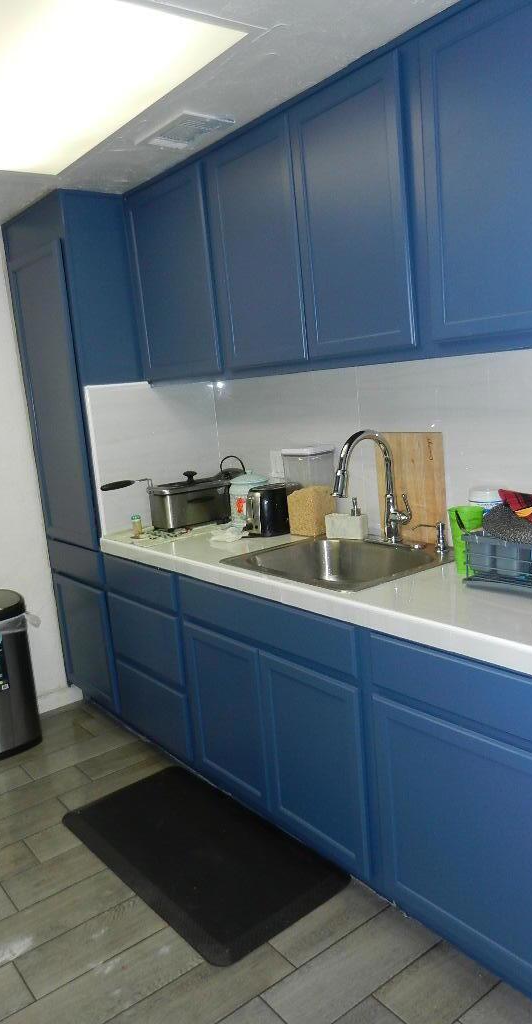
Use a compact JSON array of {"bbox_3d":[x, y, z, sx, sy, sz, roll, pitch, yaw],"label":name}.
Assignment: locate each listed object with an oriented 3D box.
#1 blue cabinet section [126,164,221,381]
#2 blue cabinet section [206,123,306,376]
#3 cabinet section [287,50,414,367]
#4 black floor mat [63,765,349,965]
[{"bbox_3d":[-0.221,-0.897,2.874,0.340,0.718,0.565,-13,12,-36],"label":"blue cabinet section"},{"bbox_3d":[0.091,-0.853,2.468,0.340,0.713,0.453,-13,12,-36],"label":"blue cabinet section"},{"bbox_3d":[0.361,-0.819,2.117,0.340,0.718,0.432,-13,12,-36],"label":"cabinet section"},{"bbox_3d":[-0.240,1.075,2.406,0.511,0.020,1.002,-12,12,-36],"label":"black floor mat"}]

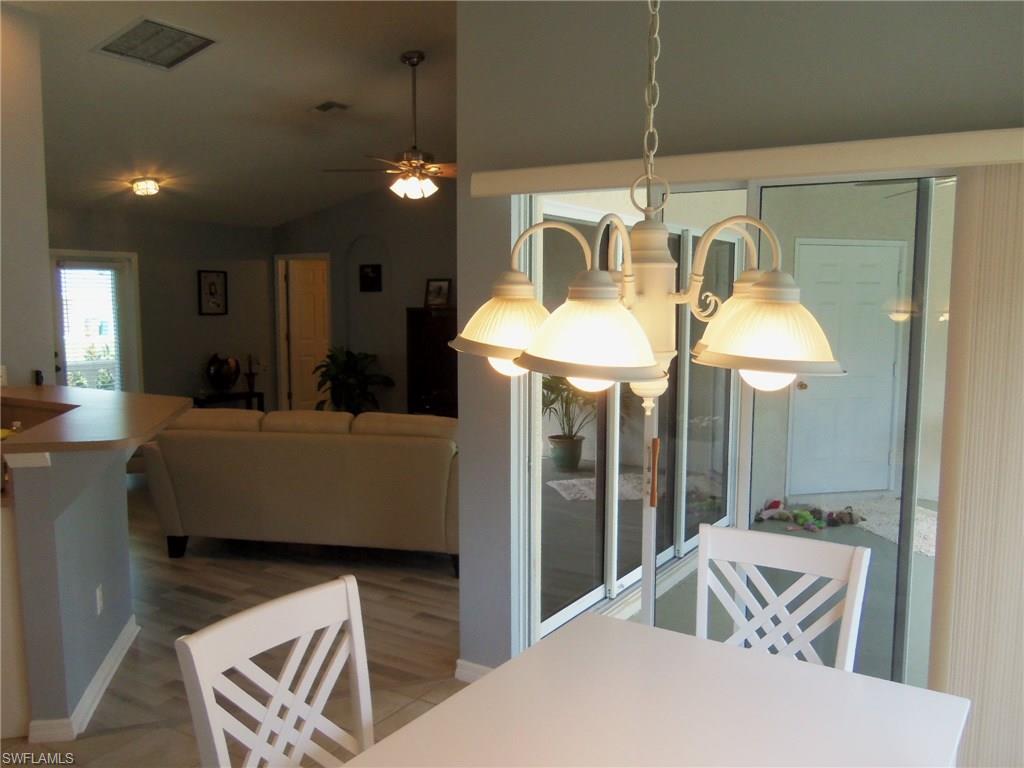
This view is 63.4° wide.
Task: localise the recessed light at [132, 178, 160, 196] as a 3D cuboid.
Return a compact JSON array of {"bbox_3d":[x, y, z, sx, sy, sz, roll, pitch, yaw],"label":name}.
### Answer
[{"bbox_3d":[-3.312,-1.788,7.497,0.250,0.110,0.250,4,7,34],"label":"recessed light"}]

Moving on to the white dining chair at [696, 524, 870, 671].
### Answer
[{"bbox_3d":[0.619,0.923,2.158,0.465,0.950,0.540,4,7,31],"label":"white dining chair"}]

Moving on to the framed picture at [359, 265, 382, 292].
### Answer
[{"bbox_3d":[-1.551,-1.160,9.111,0.334,0.297,0.030,4,7,34],"label":"framed picture"}]

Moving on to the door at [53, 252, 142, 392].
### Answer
[{"bbox_3d":[-4.179,-0.319,8.404,0.080,2.069,0.930,4,7,34],"label":"door"}]

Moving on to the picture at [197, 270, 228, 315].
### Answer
[{"bbox_3d":[-3.413,-1.039,9.455,0.030,0.495,0.396,4,7,34],"label":"picture"}]

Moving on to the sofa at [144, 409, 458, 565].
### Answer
[{"bbox_3d":[-1.137,0.606,5.251,2.078,0.900,0.950,1,6,9],"label":"sofa"}]

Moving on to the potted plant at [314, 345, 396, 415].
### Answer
[{"bbox_3d":[-1.583,0.183,8.293,0.800,1.094,0.800,4,7,34],"label":"potted plant"}]

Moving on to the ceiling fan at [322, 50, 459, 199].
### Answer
[{"bbox_3d":[-0.693,-1.819,5.821,1.300,1.032,1.300,4,7,34],"label":"ceiling fan"}]

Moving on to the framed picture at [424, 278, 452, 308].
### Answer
[{"bbox_3d":[-0.727,-0.887,8.162,0.315,0.300,0.050,4,-5,34],"label":"framed picture"}]

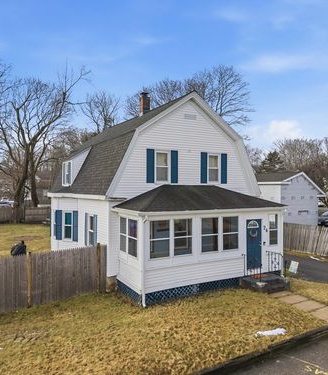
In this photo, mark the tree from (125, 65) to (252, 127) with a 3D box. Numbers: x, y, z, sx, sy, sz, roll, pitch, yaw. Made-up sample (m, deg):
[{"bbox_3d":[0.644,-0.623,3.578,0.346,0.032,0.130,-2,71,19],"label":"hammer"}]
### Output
[{"bbox_3d":[3.190,-5.811,45.052,16.610,20.410,14.950,0,0,0],"label":"tree"}]

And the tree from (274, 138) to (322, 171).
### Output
[{"bbox_3d":[30.298,-3.179,78.031,10.800,15.720,9.720,0,0,0],"label":"tree"}]

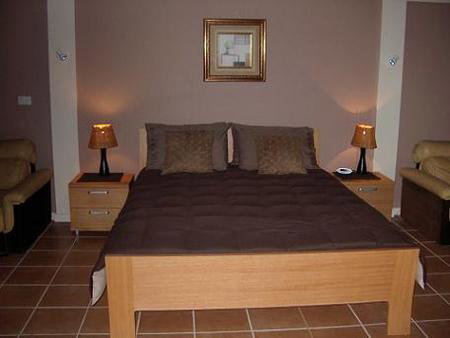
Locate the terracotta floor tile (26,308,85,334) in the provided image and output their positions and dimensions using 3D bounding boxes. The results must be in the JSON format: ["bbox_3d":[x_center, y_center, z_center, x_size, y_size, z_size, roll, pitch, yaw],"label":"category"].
[{"bbox_3d":[-0.979,0.884,2.865,0.325,0.010,0.325,0,12,-5],"label":"terracotta floor tile"}]

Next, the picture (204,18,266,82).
[{"bbox_3d":[0.093,-1.059,4.417,0.572,0.572,0.035,0,12,-5],"label":"picture"}]

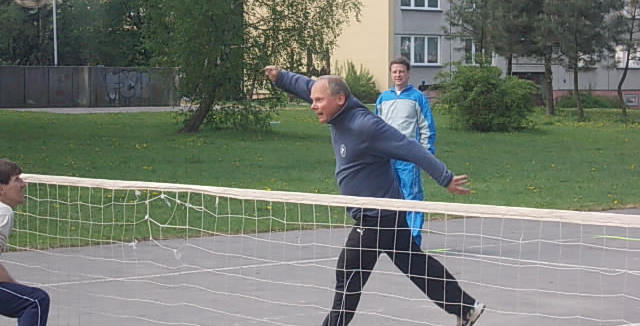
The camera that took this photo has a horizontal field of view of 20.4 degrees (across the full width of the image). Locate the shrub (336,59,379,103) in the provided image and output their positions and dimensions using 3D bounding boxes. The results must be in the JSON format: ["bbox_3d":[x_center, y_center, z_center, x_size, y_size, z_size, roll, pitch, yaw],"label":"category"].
[{"bbox_3d":[1.730,-3.810,83.000,2.150,2.100,2.000,0,3,0],"label":"shrub"}]

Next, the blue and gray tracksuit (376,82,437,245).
[{"bbox_3d":[0.742,0.087,15.500,0.550,1.530,0.330,1,2,18],"label":"blue and gray tracksuit"}]

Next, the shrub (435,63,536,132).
[{"bbox_3d":[5.050,-2.000,54.200,3.100,2.100,2.700,0,3,0],"label":"shrub"}]

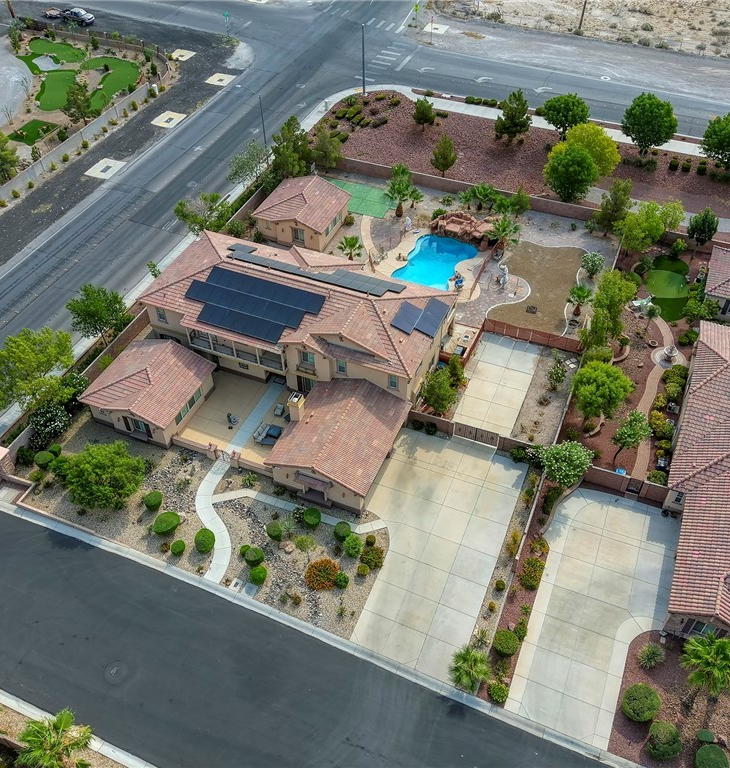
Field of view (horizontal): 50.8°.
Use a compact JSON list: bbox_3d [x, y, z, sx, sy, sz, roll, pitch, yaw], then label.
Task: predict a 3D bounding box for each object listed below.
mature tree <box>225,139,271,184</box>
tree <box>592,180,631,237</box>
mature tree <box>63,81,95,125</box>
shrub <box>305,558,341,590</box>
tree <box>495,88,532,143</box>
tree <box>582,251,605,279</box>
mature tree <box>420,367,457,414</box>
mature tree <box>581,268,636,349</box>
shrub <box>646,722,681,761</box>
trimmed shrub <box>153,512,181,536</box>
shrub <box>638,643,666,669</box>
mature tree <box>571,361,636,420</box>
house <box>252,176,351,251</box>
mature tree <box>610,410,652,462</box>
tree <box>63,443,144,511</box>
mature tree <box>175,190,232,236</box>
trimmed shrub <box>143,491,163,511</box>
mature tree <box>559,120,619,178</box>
[{"bbox_3d":[-13.085,-24.903,87.192,4.600,4.740,4.600,0,46,0],"label":"mature tree"},{"bbox_3d":[25.831,-18.378,80.631,3.560,6.740,3.560,0,46,0],"label":"tree"},{"bbox_3d":[-35.288,-34.569,94.927,3.850,5.350,3.850,17,48,16],"label":"mature tree"},{"bbox_3d":[-2.812,12.758,51.501,2.320,1.050,2.320,0,46,0],"label":"shrub"},{"bbox_3d":[18.217,-32.747,94.311,4.200,6.600,4.200,0,45,0],"label":"tree"},{"bbox_3d":[22.675,-11.712,76.609,2.170,3.290,2.170,0,46,0],"label":"tree"},{"bbox_3d":[6.011,0.699,62.011,2.870,5.000,2.870,0,46,0],"label":"mature tree"},{"bbox_3d":[20.907,-6.091,66.409,4.000,8.000,4.000,16,48,16],"label":"mature tree"},{"bbox_3d":[17.763,21.189,45.759,2.000,2.000,2.000,0,46,0],"label":"shrub"},{"bbox_3d":[-14.432,10.156,55.970,1.900,1.250,1.900,0,45,0],"label":"trimmed shrub"},{"bbox_3d":[17.635,16.752,47.433,1.580,1.000,1.580,17,48,16],"label":"shrub"},{"bbox_3d":[18.843,1.012,61.460,4.850,5.900,4.850,0,45,0],"label":"mature tree"},{"bbox_3d":[-6.554,-18.260,81.071,7.990,4.200,7.530,16,48,16],"label":"house"},{"bbox_3d":[19.630,3.944,57.282,2.730,4.730,2.730,17,48,16],"label":"mature tree"},{"bbox_3d":[-19.243,6.834,57.096,5.790,3.760,5.790,0,46,0],"label":"tree"},{"bbox_3d":[-16.807,-17.465,80.630,5.800,5.000,5.800,0,45,0],"label":"mature tree"},{"bbox_3d":[-15.733,8.764,57.249,1.340,1.400,1.340,0,45,0],"label":"trimmed shrub"},{"bbox_3d":[25.265,-26.108,87.838,7.400,6.400,7.400,0,45,0],"label":"mature tree"}]

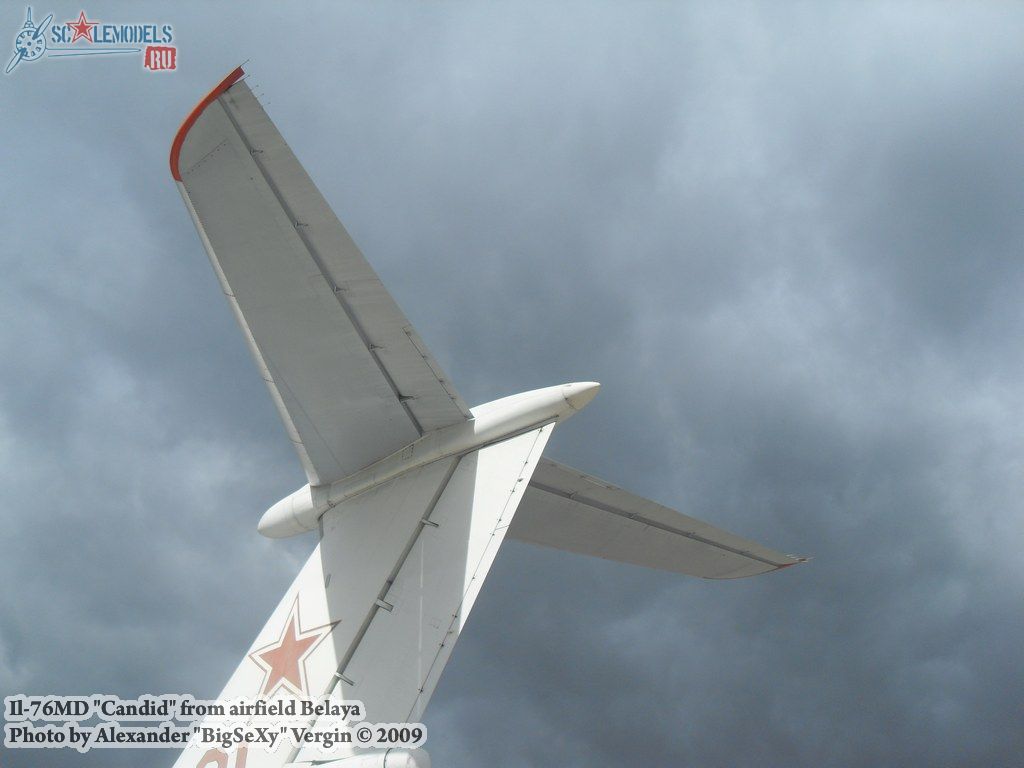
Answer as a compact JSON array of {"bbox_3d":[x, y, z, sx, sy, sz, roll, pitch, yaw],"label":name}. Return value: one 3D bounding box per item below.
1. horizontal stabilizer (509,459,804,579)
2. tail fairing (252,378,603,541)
[{"bbox_3d":[1.560,3.580,24.700,9.900,0.500,4.800,24,-41,-24],"label":"horizontal stabilizer"},{"bbox_3d":[-2.260,1.780,22.600,10.200,1.200,1.150,-24,-46,32],"label":"tail fairing"}]

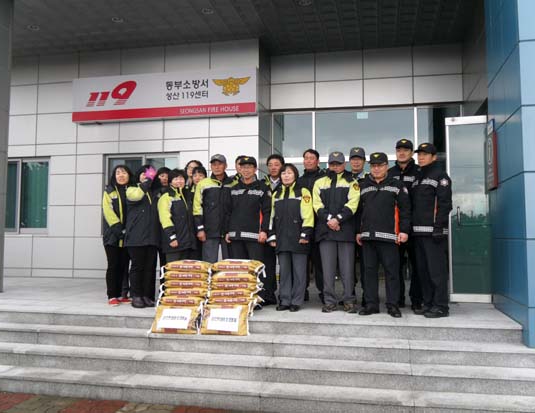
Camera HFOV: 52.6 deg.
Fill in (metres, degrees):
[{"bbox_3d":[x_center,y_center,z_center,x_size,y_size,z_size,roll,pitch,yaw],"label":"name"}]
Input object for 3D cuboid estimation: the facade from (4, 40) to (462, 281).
[{"bbox_3d":[-0.882,-0.815,10.404,9.014,4.420,0.991,-1,-4,12],"label":"facade"}]

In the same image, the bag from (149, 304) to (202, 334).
[{"bbox_3d":[-0.842,1.065,5.113,0.440,0.300,0.095,-1,-39,12],"label":"bag"}]

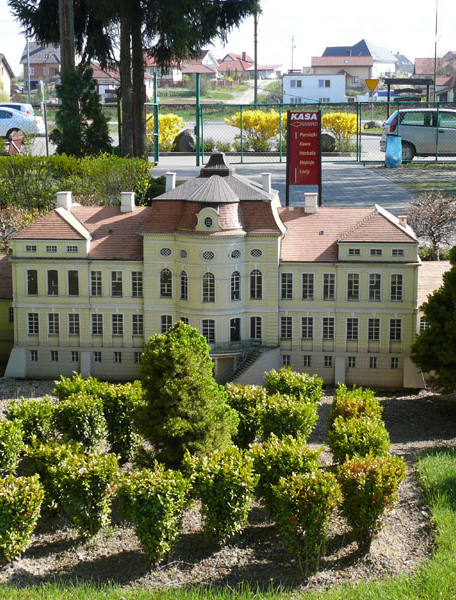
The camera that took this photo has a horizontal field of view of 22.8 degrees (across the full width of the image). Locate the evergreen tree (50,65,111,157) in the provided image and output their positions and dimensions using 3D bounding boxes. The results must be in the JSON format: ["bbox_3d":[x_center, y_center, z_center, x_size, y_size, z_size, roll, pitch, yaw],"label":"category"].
[{"bbox_3d":[-3.153,-3.798,24.208,1.280,2.382,1.250,0,10,0],"label":"evergreen tree"}]

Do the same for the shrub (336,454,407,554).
[{"bbox_3d":[0.519,0.752,4.085,0.249,0.327,0.249,0,10,0],"label":"shrub"}]

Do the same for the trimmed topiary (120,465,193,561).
[{"bbox_3d":[-0.255,0.765,3.976,0.254,0.353,0.254,0,10,0],"label":"trimmed topiary"}]

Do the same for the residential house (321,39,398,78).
[{"bbox_3d":[30.773,-56.398,265.000,12.600,10.000,11.800,6,11,31],"label":"residential house"}]

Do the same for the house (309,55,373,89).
[{"bbox_3d":[20.542,-40.635,204.048,10.900,5.788,9.000,0,10,0],"label":"house"}]

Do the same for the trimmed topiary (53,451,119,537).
[{"bbox_3d":[-0.530,0.737,4.241,0.234,0.322,0.234,0,10,0],"label":"trimmed topiary"}]

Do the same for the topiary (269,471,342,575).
[{"bbox_3d":[0.274,0.782,3.927,0.246,0.324,0.246,0,10,0],"label":"topiary"}]

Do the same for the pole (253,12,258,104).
[{"bbox_3d":[2.332,-19.816,95.005,0.280,8.530,0.280,0,10,0],"label":"pole"}]

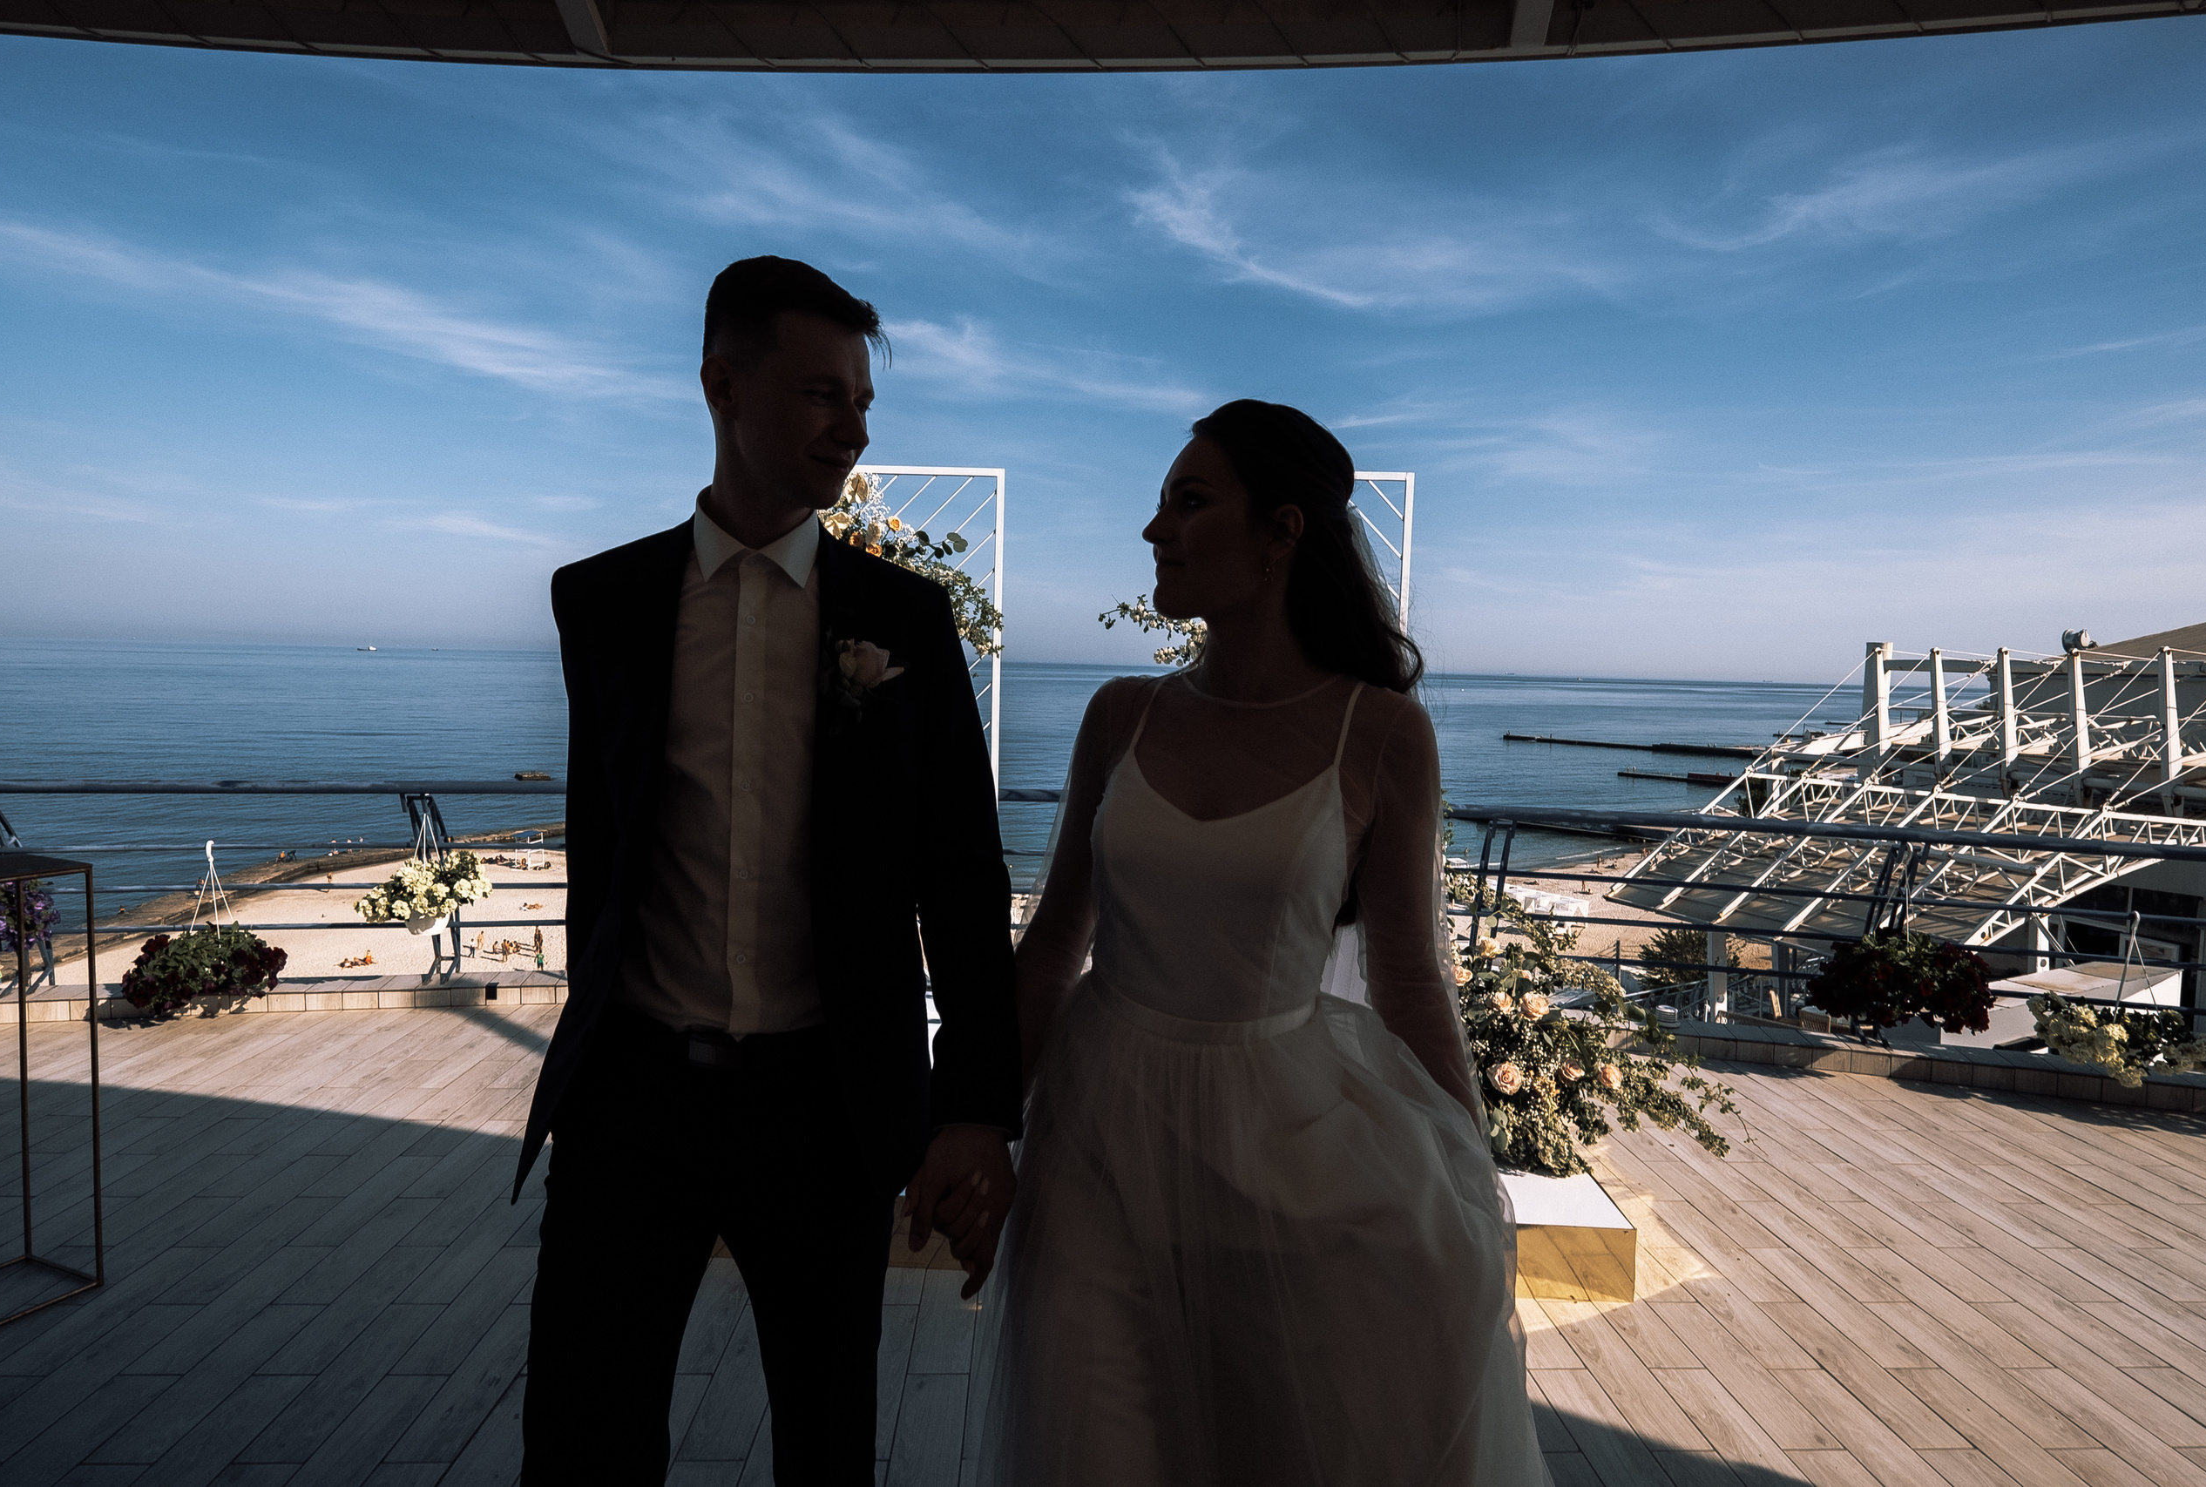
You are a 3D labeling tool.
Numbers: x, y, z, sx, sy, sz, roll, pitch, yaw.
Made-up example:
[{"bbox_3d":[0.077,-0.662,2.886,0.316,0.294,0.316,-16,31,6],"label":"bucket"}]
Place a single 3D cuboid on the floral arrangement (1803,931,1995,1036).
[{"bbox_3d":[2.895,0.869,4.075,0.565,0.338,0.480,2,4,17],"label":"floral arrangement"}]

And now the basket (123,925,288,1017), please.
[{"bbox_3d":[-3.506,0.887,4.370,0.497,0.326,0.422,1,4,-9],"label":"basket"}]

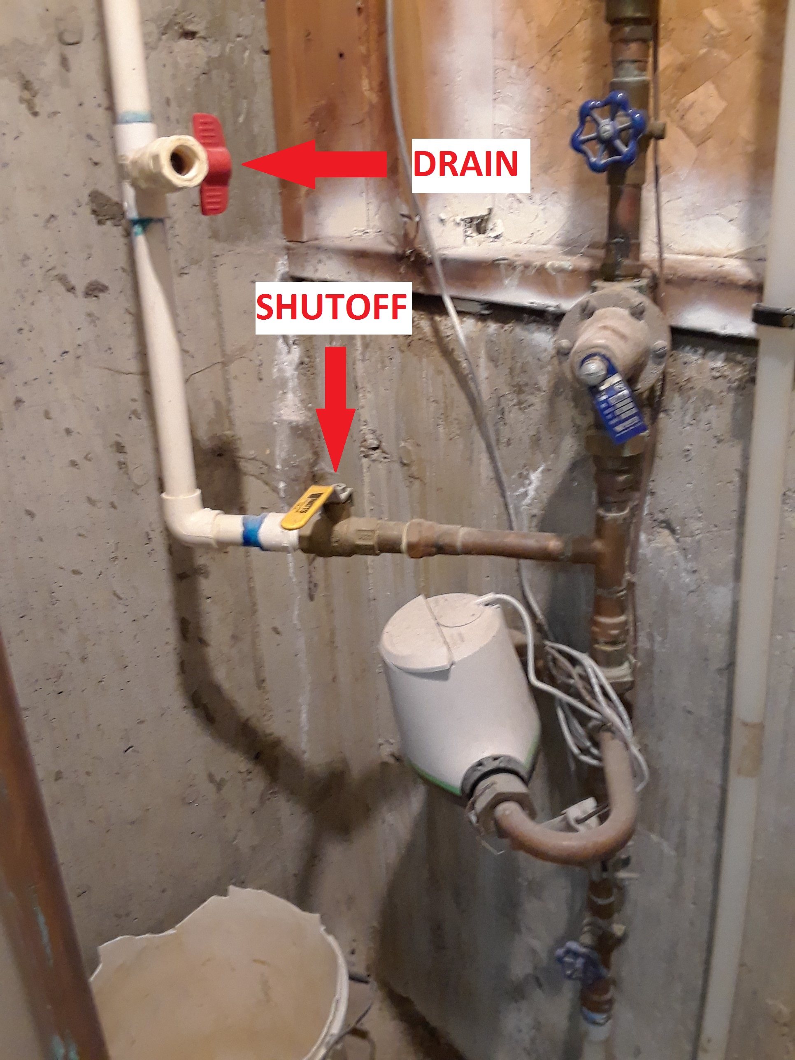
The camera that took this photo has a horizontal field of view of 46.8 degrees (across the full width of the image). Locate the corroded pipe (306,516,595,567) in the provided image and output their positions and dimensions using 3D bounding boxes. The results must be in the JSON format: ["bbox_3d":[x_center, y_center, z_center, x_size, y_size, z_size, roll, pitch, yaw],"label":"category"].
[{"bbox_3d":[0.040,0.009,0.764,0.256,0.034,0.034,3,19,12],"label":"corroded pipe"}]

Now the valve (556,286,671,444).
[{"bbox_3d":[0.150,-0.110,0.644,0.086,0.117,0.142,4,19,18],"label":"valve"}]

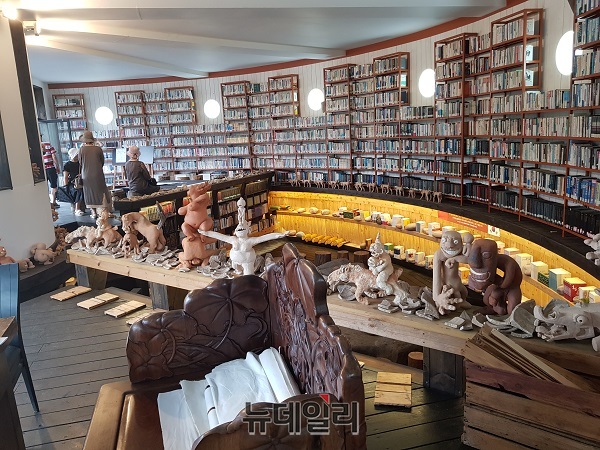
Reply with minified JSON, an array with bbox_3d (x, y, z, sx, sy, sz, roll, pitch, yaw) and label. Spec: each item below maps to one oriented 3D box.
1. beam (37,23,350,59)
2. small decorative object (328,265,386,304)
[{"bbox_3d":[-1.321,-2.993,7.342,5.550,0.200,0.400,-13,14,-41],"label":"beam"},{"bbox_3d":[0.378,0.361,2.910,0.440,0.240,0.190,-2,12,5],"label":"small decorative object"}]

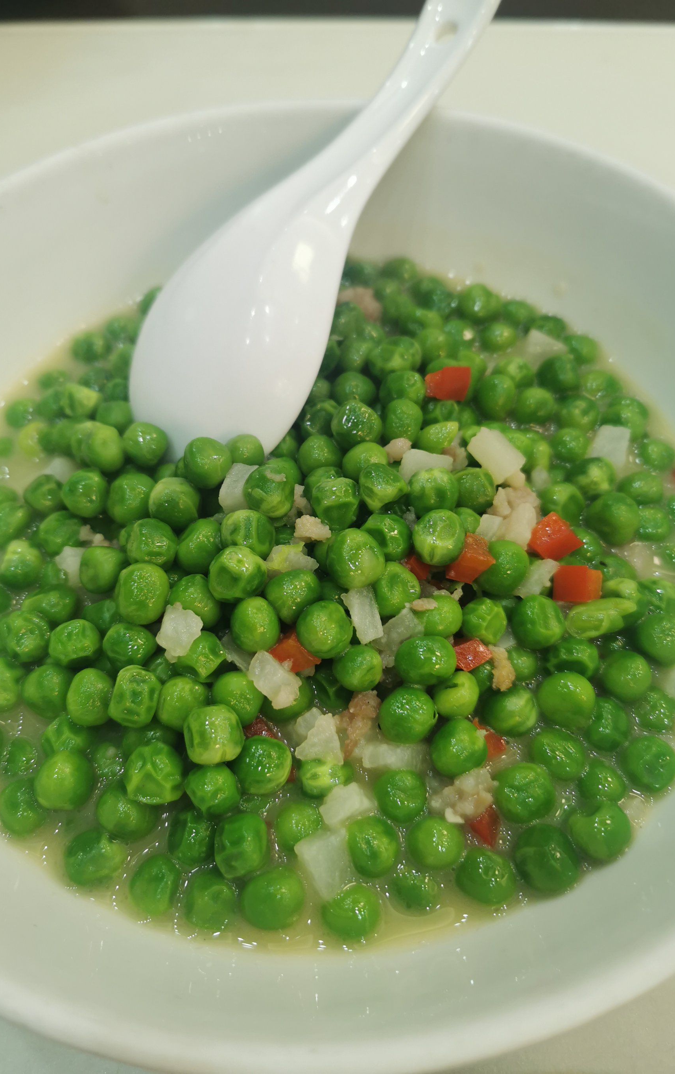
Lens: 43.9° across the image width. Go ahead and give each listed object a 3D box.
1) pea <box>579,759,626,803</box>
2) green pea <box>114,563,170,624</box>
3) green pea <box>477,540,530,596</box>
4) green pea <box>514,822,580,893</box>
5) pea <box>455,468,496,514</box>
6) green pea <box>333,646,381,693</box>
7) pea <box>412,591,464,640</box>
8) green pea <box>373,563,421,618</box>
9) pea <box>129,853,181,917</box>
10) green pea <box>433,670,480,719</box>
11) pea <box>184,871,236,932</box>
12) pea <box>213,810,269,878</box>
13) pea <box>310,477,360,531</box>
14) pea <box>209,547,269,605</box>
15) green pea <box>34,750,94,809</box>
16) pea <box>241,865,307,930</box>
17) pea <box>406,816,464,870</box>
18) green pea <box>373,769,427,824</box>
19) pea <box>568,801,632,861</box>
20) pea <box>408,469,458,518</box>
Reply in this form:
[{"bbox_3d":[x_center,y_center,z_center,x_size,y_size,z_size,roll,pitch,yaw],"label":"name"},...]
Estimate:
[{"bbox_3d":[0.044,0.041,0.140,0.008,0.008,0.008,-2,58,0],"label":"pea"},{"bbox_3d":[-0.035,0.010,0.151,0.010,0.010,0.010,-1,58,0],"label":"green pea"},{"bbox_3d":[0.031,0.006,0.154,0.009,0.010,0.010,-1,58,0],"label":"green pea"},{"bbox_3d":[0.033,0.050,0.131,0.010,0.010,0.011,0,58,0],"label":"green pea"},{"bbox_3d":[0.026,-0.009,0.162,0.009,0.009,0.009,-1,58,0],"label":"pea"},{"bbox_3d":[0.003,0.023,0.145,0.009,0.009,0.008,-2,58,0],"label":"green pea"},{"bbox_3d":[0.018,0.014,0.149,0.008,0.008,0.008,-1,58,0],"label":"pea"},{"bbox_3d":[0.010,0.009,0.149,0.009,0.009,0.009,0,58,0],"label":"green pea"},{"bbox_3d":[-0.028,0.054,0.129,0.008,0.009,0.009,0,58,0],"label":"pea"},{"bbox_3d":[0.020,0.027,0.144,0.008,0.008,0.009,-2,58,0],"label":"green pea"},{"bbox_3d":[-0.020,0.057,0.130,0.008,0.008,0.009,-1,58,0],"label":"pea"},{"bbox_3d":[-0.014,0.046,0.126,0.008,0.009,0.010,-1,58,0],"label":"pea"},{"bbox_3d":[-0.001,-0.006,0.163,0.010,0.010,0.010,0,58,0],"label":"pea"},{"bbox_3d":[-0.018,0.007,0.148,0.011,0.011,0.011,-2,58,0],"label":"pea"},{"bbox_3d":[-0.046,0.041,0.140,0.009,0.009,0.010,0,58,0],"label":"green pea"},{"bbox_3d":[-0.010,0.056,0.131,0.010,0.010,0.010,-2,58,0],"label":"pea"},{"bbox_3d":[0.016,0.050,0.137,0.009,0.009,0.009,0,58,0],"label":"pea"},{"bbox_3d":[0.010,0.042,0.137,0.009,0.009,0.008,-1,58,0],"label":"green pea"},{"bbox_3d":[0.043,0.049,0.139,0.010,0.009,0.010,0,58,0],"label":"pea"},{"bbox_3d":[0.017,-0.008,0.153,0.009,0.009,0.009,-1,58,0],"label":"pea"}]

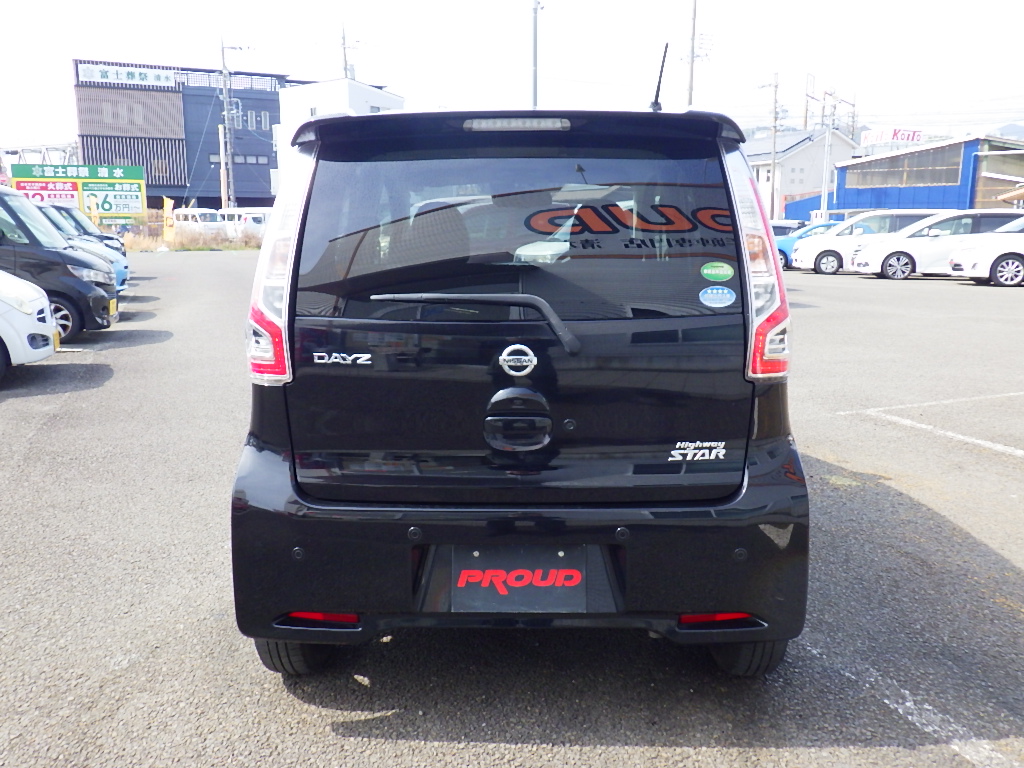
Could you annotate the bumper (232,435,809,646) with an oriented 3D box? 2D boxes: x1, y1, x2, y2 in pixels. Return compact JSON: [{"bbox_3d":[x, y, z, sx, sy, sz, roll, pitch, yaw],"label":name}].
[{"bbox_3d":[0.020,0.407,2.108,1.470,0.490,0.320,0,11,0],"label":"bumper"}]

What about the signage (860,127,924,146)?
[{"bbox_3d":[57.500,-37.392,125.142,9.600,2.700,2.000,0,11,0],"label":"signage"}]

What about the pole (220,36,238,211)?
[{"bbox_3d":[-18.700,-15.978,54.952,0.700,12.800,0.700,0,11,0],"label":"pole"}]

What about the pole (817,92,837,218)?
[{"bbox_3d":[12.850,-8.603,33.980,0.400,6.400,0.400,0,11,0],"label":"pole"}]

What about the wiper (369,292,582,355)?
[{"bbox_3d":[-0.085,-0.141,1.934,0.495,0.145,0.080,0,11,0],"label":"wiper"}]

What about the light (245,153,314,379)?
[{"bbox_3d":[-0.576,-0.290,2.022,0.175,0.540,0.220,0,11,0],"label":"light"}]

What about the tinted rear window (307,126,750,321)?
[{"bbox_3d":[0.020,-0.372,1.975,1.060,0.440,0.140,0,11,0],"label":"tinted rear window"}]

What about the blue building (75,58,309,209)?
[{"bbox_3d":[-25.600,-18.507,68.621,17.500,12.500,12.000,-5,12,-25],"label":"blue building"}]

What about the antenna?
[{"bbox_3d":[0.387,-0.788,2.148,0.035,0.170,0.140,0,11,0],"label":"antenna"}]

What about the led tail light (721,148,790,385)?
[{"bbox_3d":[0.605,-0.290,2.022,0.175,0.540,0.220,0,11,0],"label":"led tail light"}]

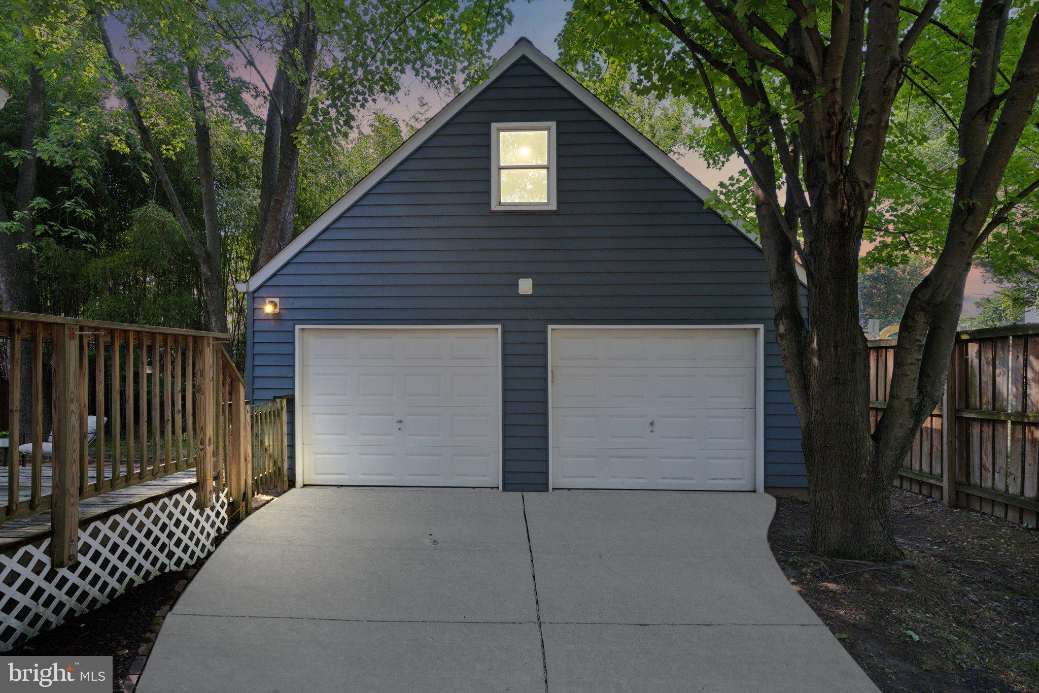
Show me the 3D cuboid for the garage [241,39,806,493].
[{"bbox_3d":[0.217,-1.067,10.145,7.600,5.900,7.100,0,0,3],"label":"garage"}]

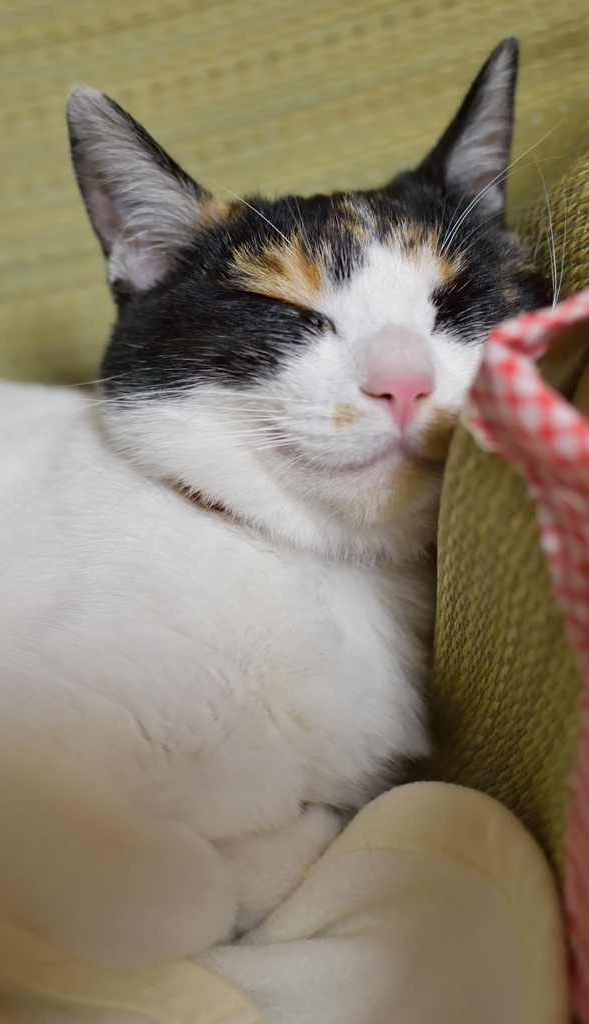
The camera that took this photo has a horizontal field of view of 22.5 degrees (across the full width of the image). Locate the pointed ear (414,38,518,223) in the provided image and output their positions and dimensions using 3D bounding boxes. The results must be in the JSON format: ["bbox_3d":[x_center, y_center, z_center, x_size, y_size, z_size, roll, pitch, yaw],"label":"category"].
[{"bbox_3d":[0.052,-0.108,0.415,0.036,0.052,0.024,20,-8,-41],"label":"pointed ear"}]

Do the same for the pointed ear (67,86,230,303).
[{"bbox_3d":[-0.043,-0.089,0.400,0.040,0.053,0.025,-30,-6,13],"label":"pointed ear"}]

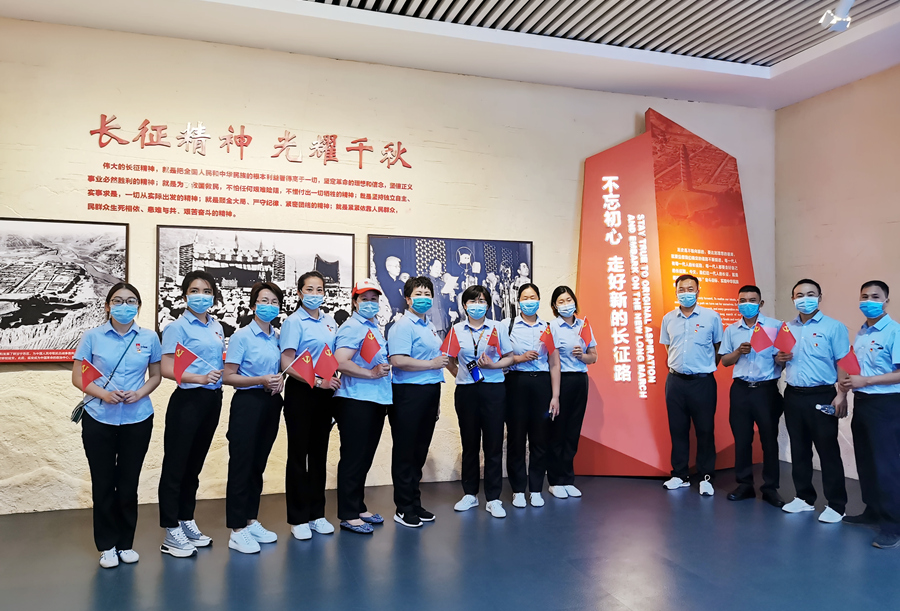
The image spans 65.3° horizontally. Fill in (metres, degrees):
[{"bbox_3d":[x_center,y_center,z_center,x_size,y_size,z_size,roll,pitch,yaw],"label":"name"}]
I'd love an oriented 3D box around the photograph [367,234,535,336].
[{"bbox_3d":[0.024,-0.070,5.993,1.476,1.000,0.045,1,-1,-18],"label":"photograph"}]

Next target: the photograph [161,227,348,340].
[{"bbox_3d":[-1.495,-0.088,5.502,1.495,1.000,0.045,1,-1,-18],"label":"photograph"}]

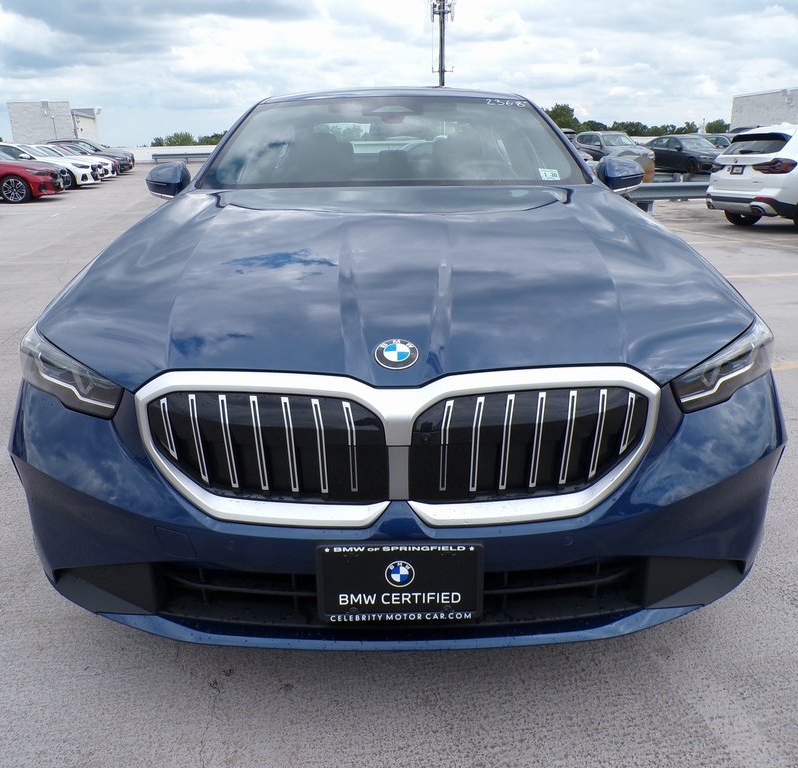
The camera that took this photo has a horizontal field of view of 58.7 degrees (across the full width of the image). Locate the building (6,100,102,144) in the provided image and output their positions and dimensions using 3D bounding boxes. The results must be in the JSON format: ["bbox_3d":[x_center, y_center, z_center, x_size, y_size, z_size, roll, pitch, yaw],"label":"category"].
[{"bbox_3d":[-21.506,-15.462,44.560,3.800,4.000,4.600,-4,19,-8],"label":"building"}]

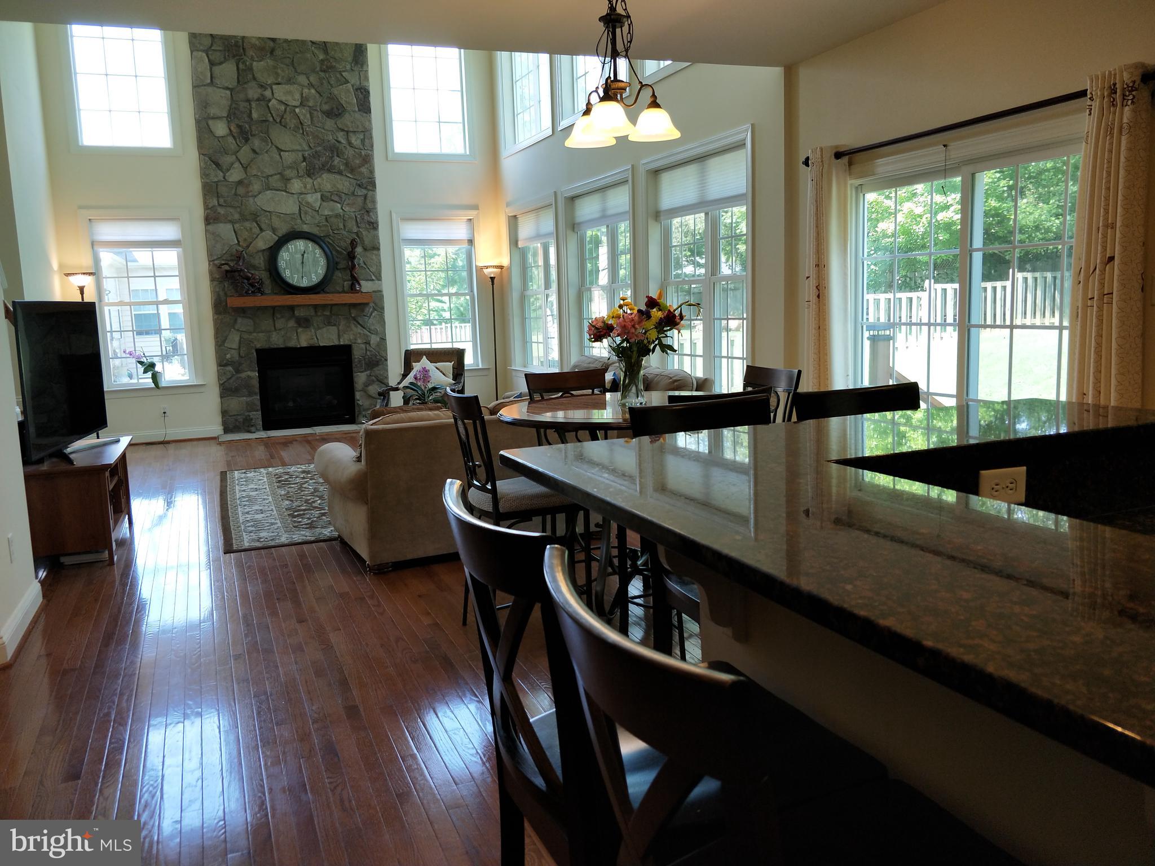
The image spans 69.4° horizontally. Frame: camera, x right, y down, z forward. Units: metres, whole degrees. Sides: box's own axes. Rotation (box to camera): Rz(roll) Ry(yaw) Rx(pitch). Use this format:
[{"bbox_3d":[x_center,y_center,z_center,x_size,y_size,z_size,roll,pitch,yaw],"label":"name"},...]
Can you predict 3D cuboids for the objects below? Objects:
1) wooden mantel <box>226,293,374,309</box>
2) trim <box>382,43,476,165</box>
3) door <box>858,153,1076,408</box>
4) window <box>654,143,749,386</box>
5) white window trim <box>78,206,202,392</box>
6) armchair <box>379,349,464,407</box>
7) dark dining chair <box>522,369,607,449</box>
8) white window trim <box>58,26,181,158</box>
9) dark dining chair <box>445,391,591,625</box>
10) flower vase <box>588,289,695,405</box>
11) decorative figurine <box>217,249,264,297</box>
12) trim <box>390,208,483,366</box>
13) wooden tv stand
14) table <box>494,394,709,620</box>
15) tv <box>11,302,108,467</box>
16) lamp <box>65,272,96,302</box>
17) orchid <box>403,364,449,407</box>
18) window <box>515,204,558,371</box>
[{"bbox_3d":[-3.192,-1.533,9.666,1.580,0.108,0.230,-6,9,-24],"label":"wooden mantel"},{"bbox_3d":[-1.843,-4.232,10.366,1.140,1.674,0.120,-6,10,-24],"label":"trim"},{"bbox_3d":[2.195,-0.457,4.717,0.140,2.080,1.794,-6,10,-24],"label":"door"},{"bbox_3d":[1.025,-1.280,6.886,0.120,1.850,1.472,-6,10,-24],"label":"window"},{"bbox_3d":[-4.844,-1.470,9.335,1.086,2.006,0.120,-6,10,-24],"label":"white window trim"},{"bbox_3d":[-1.577,-0.308,8.268,0.720,0.980,0.780,1,9,21],"label":"armchair"},{"bbox_3d":[0.051,0.212,4.271,0.473,1.045,0.532,-6,10,-24],"label":"dark dining chair"},{"bbox_3d":[-4.867,-3.773,8.870,1.087,1.582,0.100,-6,9,-24],"label":"white window trim"},{"bbox_3d":[-0.258,0.335,3.496,0.550,1.060,0.450,-6,9,-24],"label":"dark dining chair"},{"bbox_3d":[0.279,-0.397,3.863,0.500,0.530,0.420,-1,9,4],"label":"flower vase"},{"bbox_3d":[-3.769,-1.782,9.357,0.480,0.510,0.170,-6,9,-24],"label":"decorative figurine"},{"bbox_3d":[-1.724,-1.805,10.577,1.147,1.996,0.100,-6,9,-24],"label":"trim"},{"bbox_3d":[-3.043,0.413,5.181,0.513,0.591,1.183,-6,10,-24],"label":"wooden tv stand"},{"bbox_3d":[0.253,0.327,3.904,1.180,0.918,1.180,-2,9,0],"label":"table"},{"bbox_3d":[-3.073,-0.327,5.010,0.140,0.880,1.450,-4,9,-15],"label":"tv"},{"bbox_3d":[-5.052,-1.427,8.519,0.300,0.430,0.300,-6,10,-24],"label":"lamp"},{"bbox_3d":[-1.280,-0.340,7.014,0.380,0.480,0.340,-6,9,-24],"label":"orchid"},{"bbox_3d":[-0.463,-1.717,10.083,0.120,1.850,1.410,-6,10,-24],"label":"window"}]

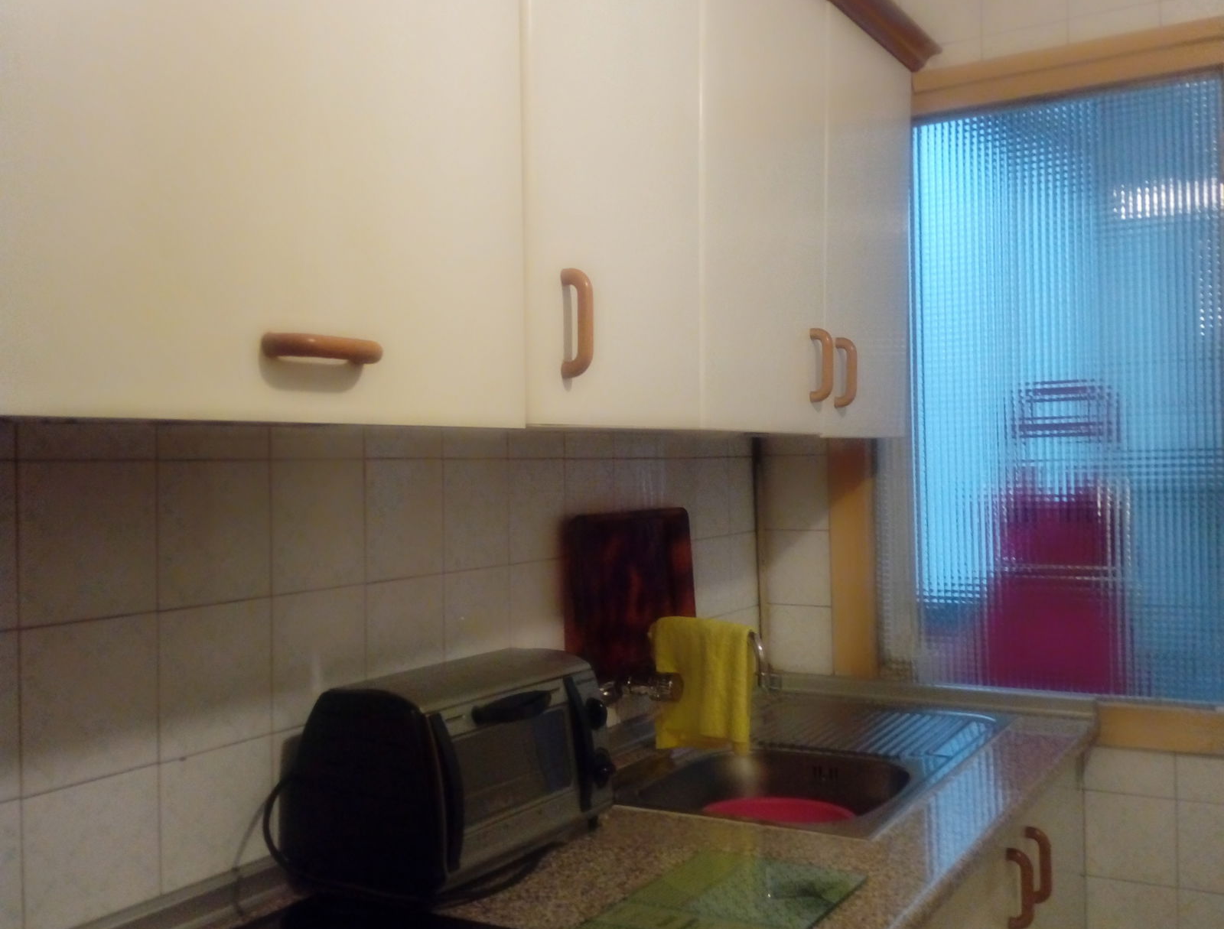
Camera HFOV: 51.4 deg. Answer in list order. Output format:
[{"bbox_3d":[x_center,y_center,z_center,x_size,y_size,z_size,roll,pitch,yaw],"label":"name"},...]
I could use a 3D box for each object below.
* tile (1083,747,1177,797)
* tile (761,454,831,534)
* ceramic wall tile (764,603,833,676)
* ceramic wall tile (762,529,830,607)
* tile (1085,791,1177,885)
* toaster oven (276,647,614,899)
[{"bbox_3d":[0.903,0.537,2.220,0.151,0.079,0.010,-1,0,30],"label":"tile"},{"bbox_3d":[0.366,0.055,2.531,0.145,0.151,0.010,-1,0,30],"label":"tile"},{"bbox_3d":[0.372,0.353,2.509,0.150,0.144,0.010,-1,0,31],"label":"ceramic wall tile"},{"bbox_3d":[0.369,0.205,2.509,0.150,0.150,0.010,-1,0,31],"label":"ceramic wall tile"},{"bbox_3d":[0.895,0.643,2.197,0.150,0.150,0.010,-1,0,31],"label":"tile"},{"bbox_3d":[-0.179,0.353,1.495,0.220,0.222,0.346,-1,0,30],"label":"toaster oven"}]

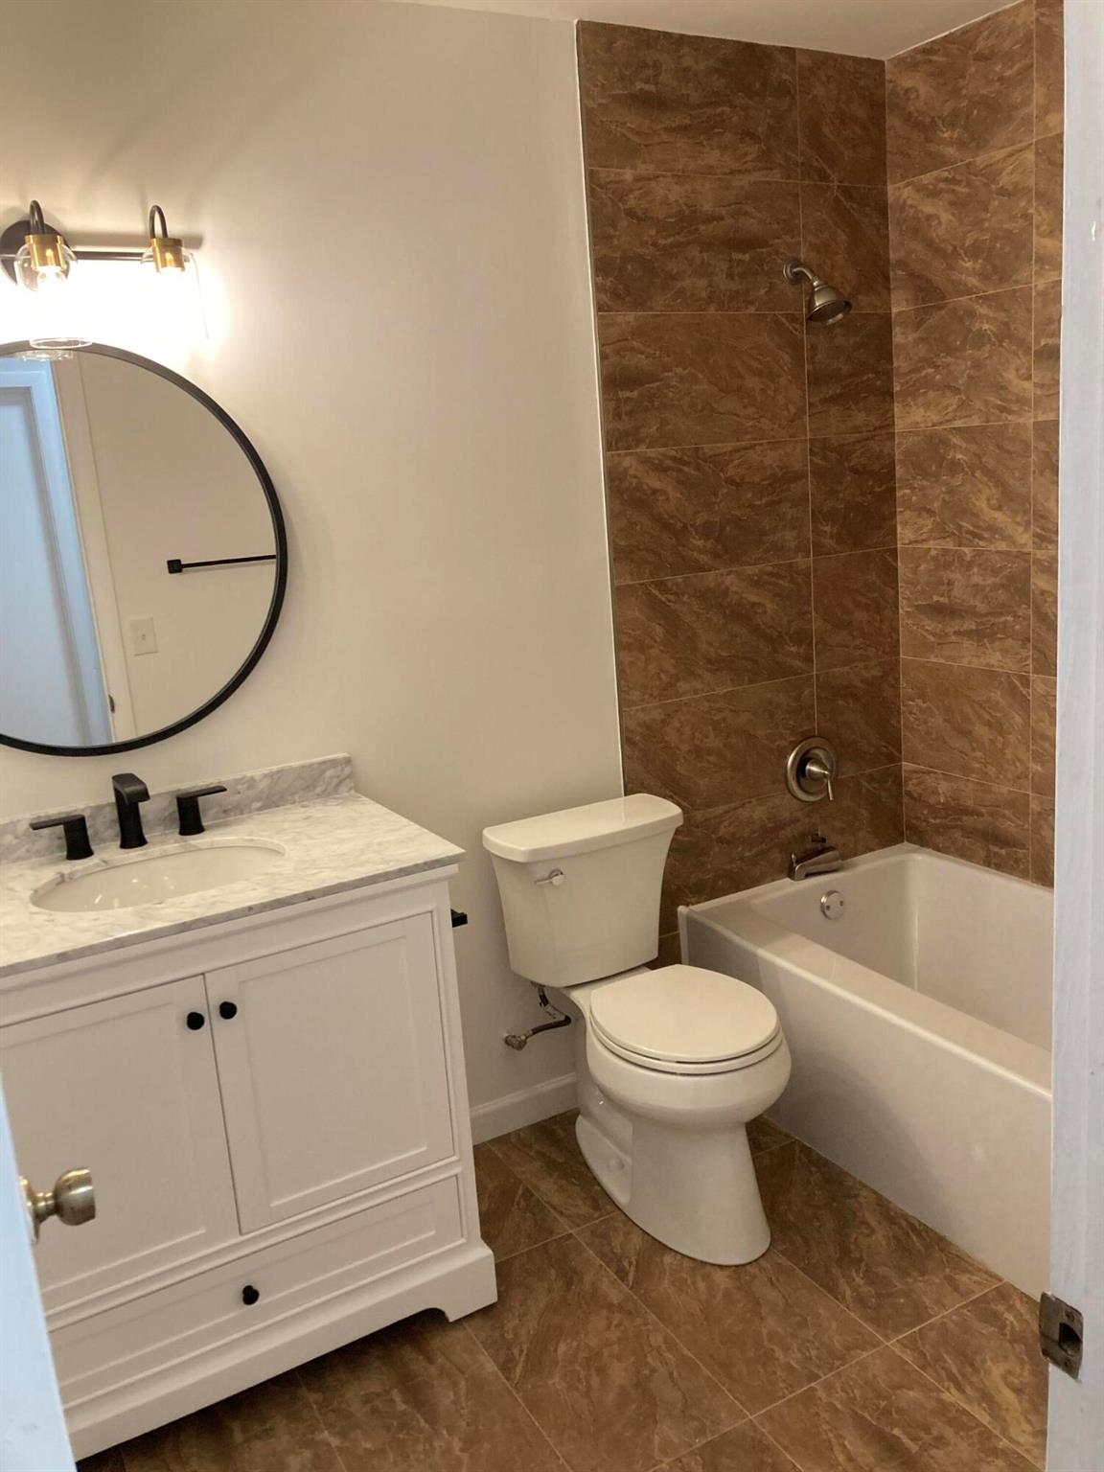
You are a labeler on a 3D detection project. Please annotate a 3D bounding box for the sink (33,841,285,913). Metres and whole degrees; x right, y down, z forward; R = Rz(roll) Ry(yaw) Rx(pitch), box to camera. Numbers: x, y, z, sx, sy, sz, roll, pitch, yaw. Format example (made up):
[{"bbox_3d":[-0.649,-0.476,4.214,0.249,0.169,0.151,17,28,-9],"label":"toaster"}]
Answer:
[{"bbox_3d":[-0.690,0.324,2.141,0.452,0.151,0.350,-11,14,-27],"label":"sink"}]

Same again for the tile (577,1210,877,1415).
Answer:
[{"bbox_3d":[0.323,1.065,2.307,0.305,0.010,0.601,-11,14,-27],"label":"tile"}]

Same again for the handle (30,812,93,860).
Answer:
[{"bbox_3d":[-0.918,0.194,2.233,0.102,0.077,0.046,-11,14,-27],"label":"handle"}]

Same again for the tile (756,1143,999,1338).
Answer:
[{"bbox_3d":[0.587,1.014,2.446,0.301,0.010,0.601,-11,14,-27],"label":"tile"}]

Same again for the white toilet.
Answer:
[{"bbox_3d":[0.228,0.606,2.596,0.433,0.773,0.730,-11,14,-27],"label":"white toilet"}]

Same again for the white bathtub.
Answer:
[{"bbox_3d":[1.055,0.704,2.624,0.780,0.444,1.535,-11,14,-27],"label":"white bathtub"}]

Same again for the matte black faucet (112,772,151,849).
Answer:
[{"bbox_3d":[-0.788,0.152,2.240,0.050,0.136,0.152,-11,14,-27],"label":"matte black faucet"}]

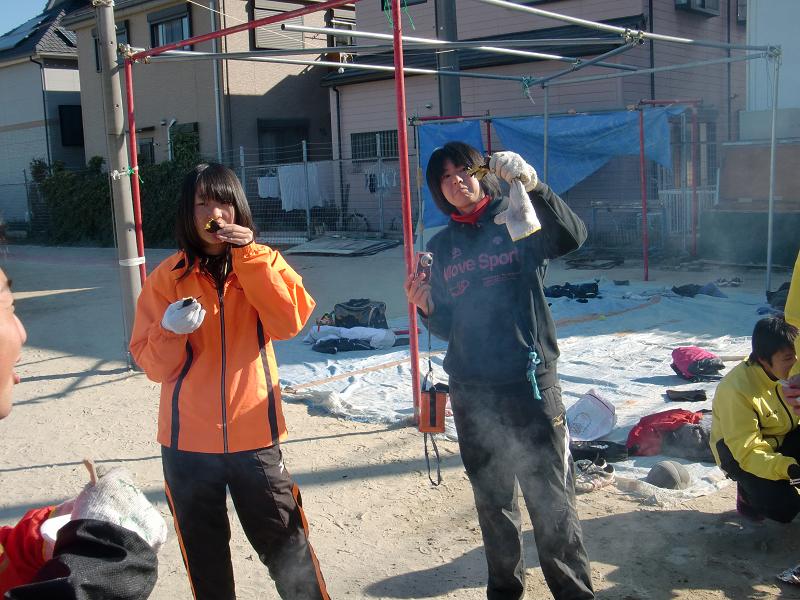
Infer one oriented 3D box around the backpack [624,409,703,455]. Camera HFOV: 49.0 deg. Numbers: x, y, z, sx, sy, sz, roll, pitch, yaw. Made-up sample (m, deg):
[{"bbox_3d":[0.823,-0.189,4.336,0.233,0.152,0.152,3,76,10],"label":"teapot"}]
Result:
[{"bbox_3d":[1.405,0.682,4.597,0.400,0.195,0.270,-3,8,-5],"label":"backpack"}]

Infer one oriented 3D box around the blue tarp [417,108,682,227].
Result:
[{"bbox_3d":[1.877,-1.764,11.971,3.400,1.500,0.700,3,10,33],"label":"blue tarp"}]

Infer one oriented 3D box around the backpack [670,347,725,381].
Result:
[{"bbox_3d":[2.105,0.431,6.131,0.360,0.185,0.280,-2,8,0],"label":"backpack"}]

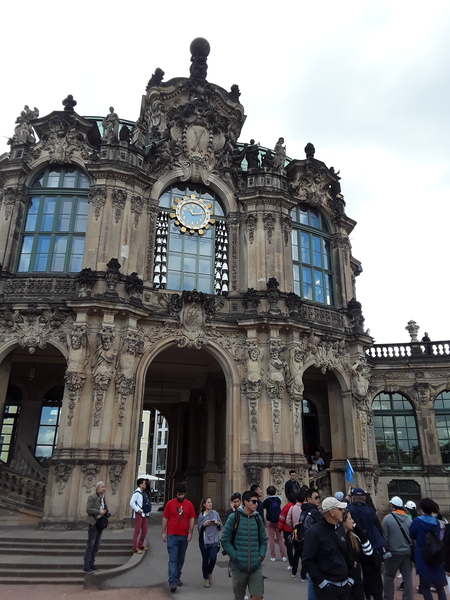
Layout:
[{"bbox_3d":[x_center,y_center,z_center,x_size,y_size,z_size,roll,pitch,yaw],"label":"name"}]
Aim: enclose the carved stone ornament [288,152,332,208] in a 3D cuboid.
[{"bbox_3d":[4.371,-6.083,23.915,2.403,2.937,0.731,13,-25,-28],"label":"carved stone ornament"}]

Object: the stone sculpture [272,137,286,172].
[{"bbox_3d":[2.791,-7.318,23.770,0.660,2.120,0.580,9,-24,-20],"label":"stone sculpture"}]

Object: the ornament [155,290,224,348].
[{"bbox_3d":[-1.544,0.876,21.037,3.090,2.495,0.800,7,-22,-15],"label":"ornament"}]

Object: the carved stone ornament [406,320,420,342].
[{"bbox_3d":[11.213,1.862,27.795,0.809,1.279,0.809,-3,-22,9],"label":"carved stone ornament"}]

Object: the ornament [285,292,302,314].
[{"bbox_3d":[3.052,0.192,20.898,0.700,1.000,0.650,0,-22,0],"label":"ornament"}]

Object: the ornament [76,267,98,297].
[{"bbox_3d":[-5.431,-0.742,18.413,0.845,1.154,0.845,1,-22,0],"label":"ornament"}]

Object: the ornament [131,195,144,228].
[{"bbox_3d":[-4.094,-4.106,21.699,0.620,1.573,0.400,13,-24,-28],"label":"ornament"}]

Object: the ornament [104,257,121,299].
[{"bbox_3d":[-4.844,-0.925,20.013,0.673,1.792,0.673,4,-22,-7],"label":"ornament"}]

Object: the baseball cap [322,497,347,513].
[{"bbox_3d":[1.270,2.372,5.420,0.270,0.150,0.175,4,-23,-9],"label":"baseball cap"}]

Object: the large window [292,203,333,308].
[{"bbox_3d":[4.277,-2.398,23.308,2.650,5.400,0.250,12,-25,-25],"label":"large window"}]

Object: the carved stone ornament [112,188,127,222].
[{"bbox_3d":[-4.535,-4.107,20.145,0.600,1.720,0.250,6,-23,-12],"label":"carved stone ornament"}]

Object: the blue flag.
[{"bbox_3d":[2.521,3.435,9.405,0.200,0.480,0.130,1,-21,0],"label":"blue flag"}]

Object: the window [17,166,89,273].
[{"bbox_3d":[-7.200,-3.562,19.948,2.801,5.264,0.313,1,-22,0],"label":"window"}]

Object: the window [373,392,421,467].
[{"bbox_3d":[8.206,6.211,22.531,2.009,3.451,0.309,-3,-23,9],"label":"window"}]

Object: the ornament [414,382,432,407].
[{"bbox_3d":[11.352,5.374,26.627,0.888,1.324,0.450,-2,-22,7],"label":"ornament"}]

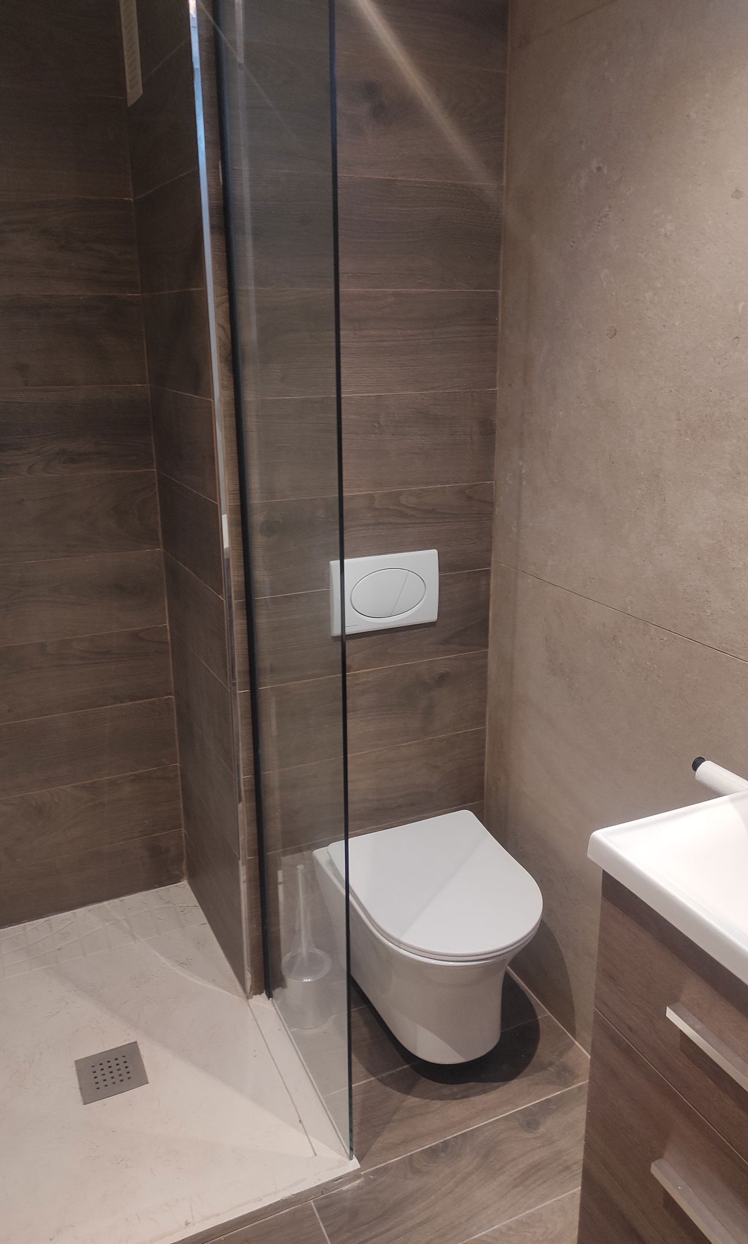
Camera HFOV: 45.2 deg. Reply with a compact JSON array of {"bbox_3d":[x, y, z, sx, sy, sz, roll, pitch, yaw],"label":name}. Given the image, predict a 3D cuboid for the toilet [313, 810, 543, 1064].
[{"bbox_3d":[0.142,0.717,1.965,0.380,0.367,0.491,-8,20,-24],"label":"toilet"}]

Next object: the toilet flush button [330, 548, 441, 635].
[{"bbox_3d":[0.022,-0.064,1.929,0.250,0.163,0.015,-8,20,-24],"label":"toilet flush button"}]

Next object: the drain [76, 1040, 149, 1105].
[{"bbox_3d":[-0.549,0.946,1.880,0.128,0.008,0.126,-8,20,-24],"label":"drain"}]

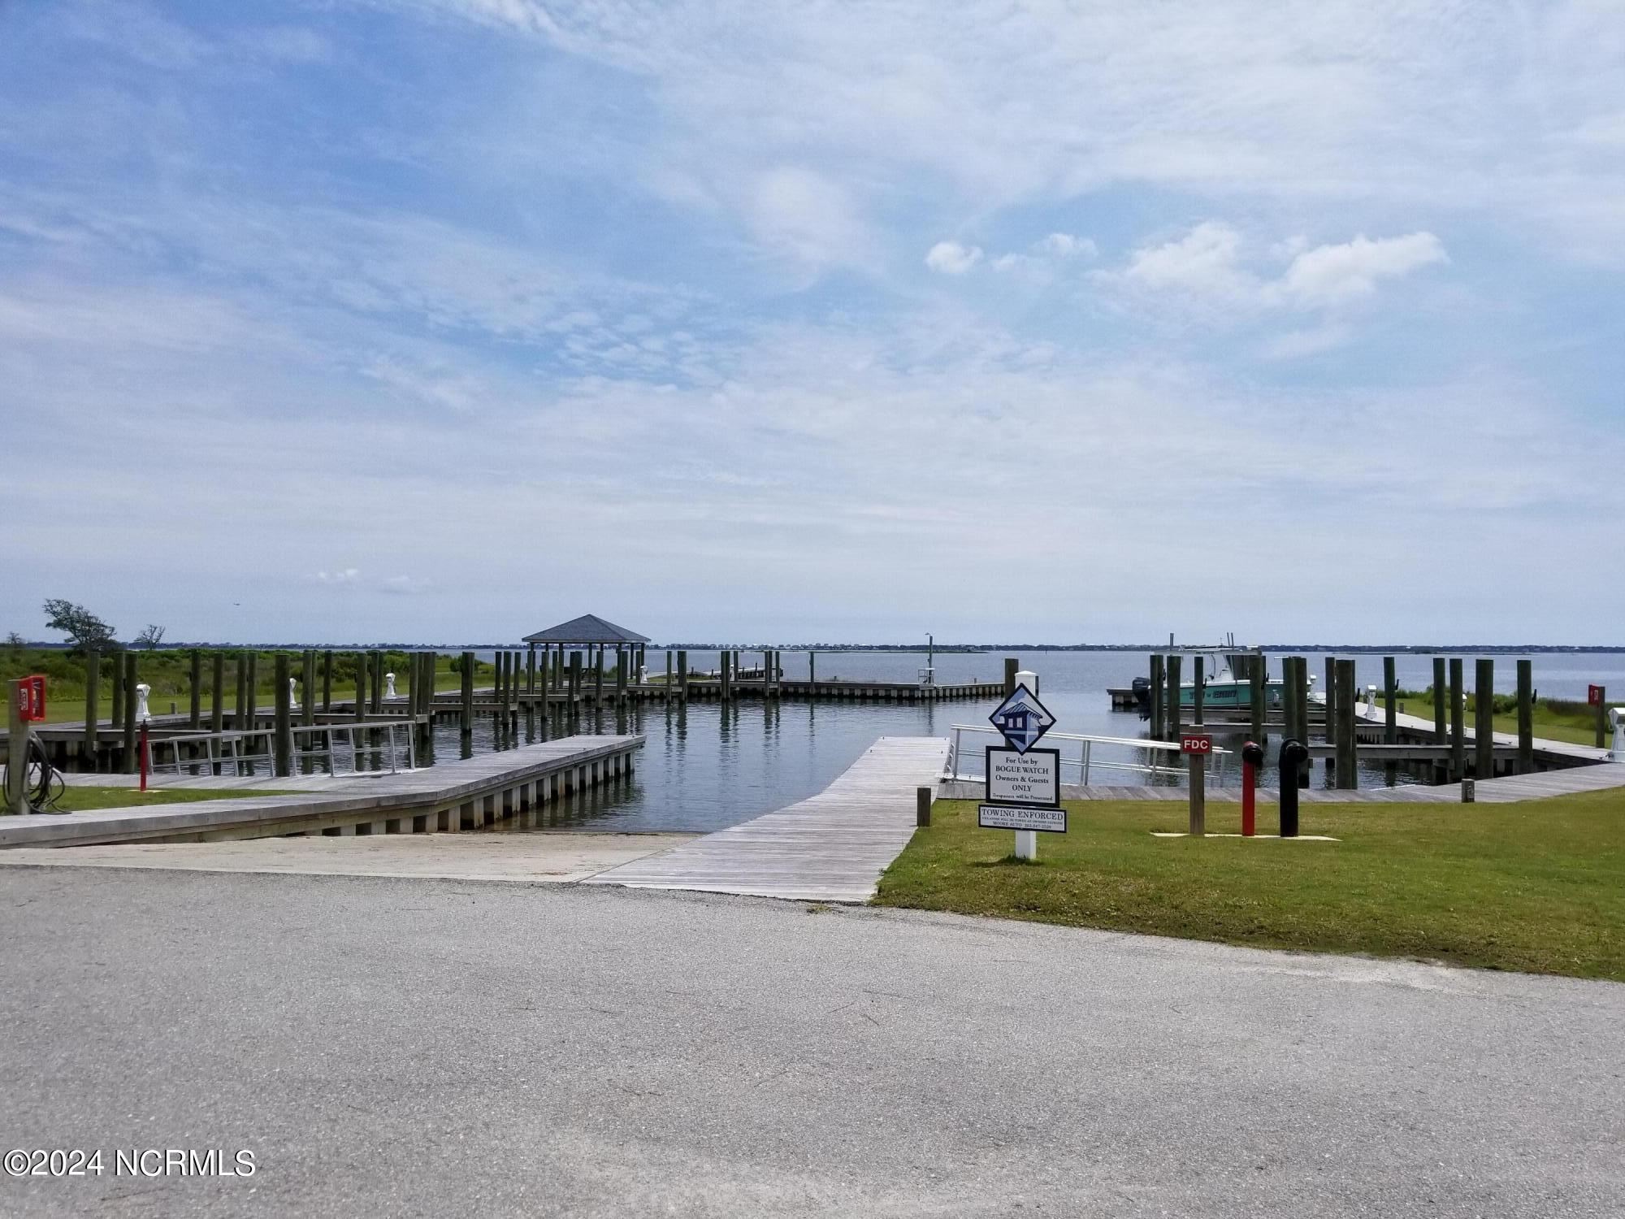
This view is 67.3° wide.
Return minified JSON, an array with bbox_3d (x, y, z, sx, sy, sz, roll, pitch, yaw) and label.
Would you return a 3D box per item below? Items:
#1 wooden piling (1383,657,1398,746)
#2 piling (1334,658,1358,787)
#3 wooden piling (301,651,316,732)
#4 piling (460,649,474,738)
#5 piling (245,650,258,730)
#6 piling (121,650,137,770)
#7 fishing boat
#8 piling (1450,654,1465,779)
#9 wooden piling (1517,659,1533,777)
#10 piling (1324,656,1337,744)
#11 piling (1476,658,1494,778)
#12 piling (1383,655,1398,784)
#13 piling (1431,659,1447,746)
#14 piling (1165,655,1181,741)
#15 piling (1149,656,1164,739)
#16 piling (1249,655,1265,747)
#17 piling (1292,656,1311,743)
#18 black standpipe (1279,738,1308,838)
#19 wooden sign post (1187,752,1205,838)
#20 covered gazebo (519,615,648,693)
[{"bbox_3d":[17.516,2.908,36.953,0.310,2.900,0.310,-1,-2,25],"label":"wooden piling"},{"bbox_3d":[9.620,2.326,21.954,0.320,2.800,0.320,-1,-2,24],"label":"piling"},{"bbox_3d":[-12.076,2.098,29.164,0.250,2.235,0.250,0,-2,0],"label":"wooden piling"},{"bbox_3d":[-9.972,2.400,35.262,0.280,2.340,0.280,0,-2,0],"label":"piling"},{"bbox_3d":[-19.347,2.955,42.153,0.275,2.900,0.275,0,-2,0],"label":"piling"},{"bbox_3d":[-18.816,2.787,33.649,0.285,3.100,0.285,1,-2,-29],"label":"piling"},{"bbox_3d":[15.550,2.709,46.500,6.500,2.650,2.400,0,-2,-2],"label":"fishing boat"},{"bbox_3d":[15.253,2.681,28.851,0.295,3.000,0.295,-1,-2,28],"label":"piling"},{"bbox_3d":[11.832,1.920,20.265,0.240,2.143,0.240,0,-2,0],"label":"wooden piling"},{"bbox_3d":[11.124,2.134,26.164,0.220,2.193,0.220,0,-2,0],"label":"piling"},{"bbox_3d":[11.067,1.904,20.065,0.270,2.157,0.270,0,-2,0],"label":"piling"},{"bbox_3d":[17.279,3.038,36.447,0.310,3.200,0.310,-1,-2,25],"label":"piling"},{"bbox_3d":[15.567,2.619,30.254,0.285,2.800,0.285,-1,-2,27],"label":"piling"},{"bbox_3d":[8.505,2.206,28.664,0.270,2.198,0.270,0,-2,0],"label":"piling"},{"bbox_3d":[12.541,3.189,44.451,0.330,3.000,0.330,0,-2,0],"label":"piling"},{"bbox_3d":[10.497,2.206,28.764,0.260,2.215,0.260,0,-2,0],"label":"piling"},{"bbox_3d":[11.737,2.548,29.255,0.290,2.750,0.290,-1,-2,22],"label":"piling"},{"bbox_3d":[4.578,1.698,11.620,0.200,0.930,0.330,0,-2,3],"label":"black standpipe"},{"bbox_3d":[3.684,1.688,11.675,0.140,0.920,0.140,0,-2,18],"label":"wooden sign post"},{"bbox_3d":[-15.645,2.740,85.077,7.350,4.700,7.350,0,-2,7],"label":"covered gazebo"}]

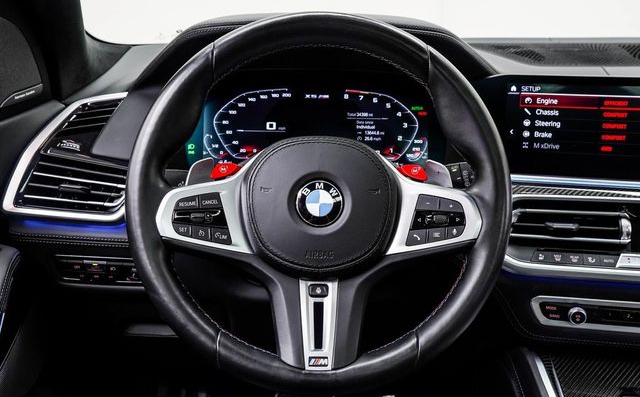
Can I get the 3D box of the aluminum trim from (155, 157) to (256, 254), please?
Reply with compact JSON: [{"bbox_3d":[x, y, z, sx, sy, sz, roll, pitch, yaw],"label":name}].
[{"bbox_3d":[-0.114,0.007,0.710,0.102,0.096,0.030,0,-3,0],"label":"aluminum trim"}]

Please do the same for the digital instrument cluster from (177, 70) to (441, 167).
[{"bbox_3d":[-0.009,-0.104,0.935,0.343,0.133,0.050,0,-3,0],"label":"digital instrument cluster"}]

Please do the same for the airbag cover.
[{"bbox_3d":[0.001,0.006,0.705,0.150,0.136,0.050,0,-3,0],"label":"airbag cover"}]

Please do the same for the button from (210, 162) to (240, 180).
[{"bbox_3d":[-0.096,-0.028,0.722,0.031,0.019,0.017,0,-3,0],"label":"button"}]

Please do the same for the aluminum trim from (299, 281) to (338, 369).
[{"bbox_3d":[-0.002,0.126,0.707,0.040,0.093,0.015,0,-3,0],"label":"aluminum trim"}]

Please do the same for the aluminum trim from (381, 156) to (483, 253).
[{"bbox_3d":[0.112,0.008,0.710,0.100,0.097,0.030,0,-3,0],"label":"aluminum trim"}]

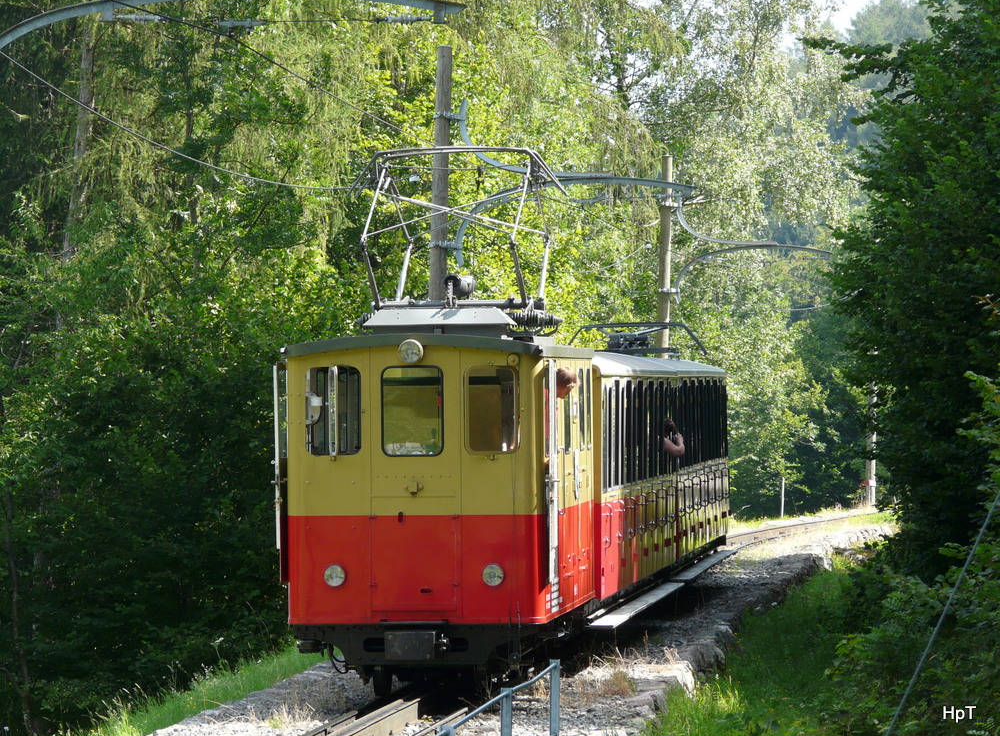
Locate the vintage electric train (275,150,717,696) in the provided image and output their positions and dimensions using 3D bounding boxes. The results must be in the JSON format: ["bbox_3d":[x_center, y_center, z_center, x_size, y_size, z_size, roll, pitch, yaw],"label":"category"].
[{"bbox_3d":[0.556,0.475,52.722,2.222,4.696,24.341,0,0,6],"label":"vintage electric train"}]

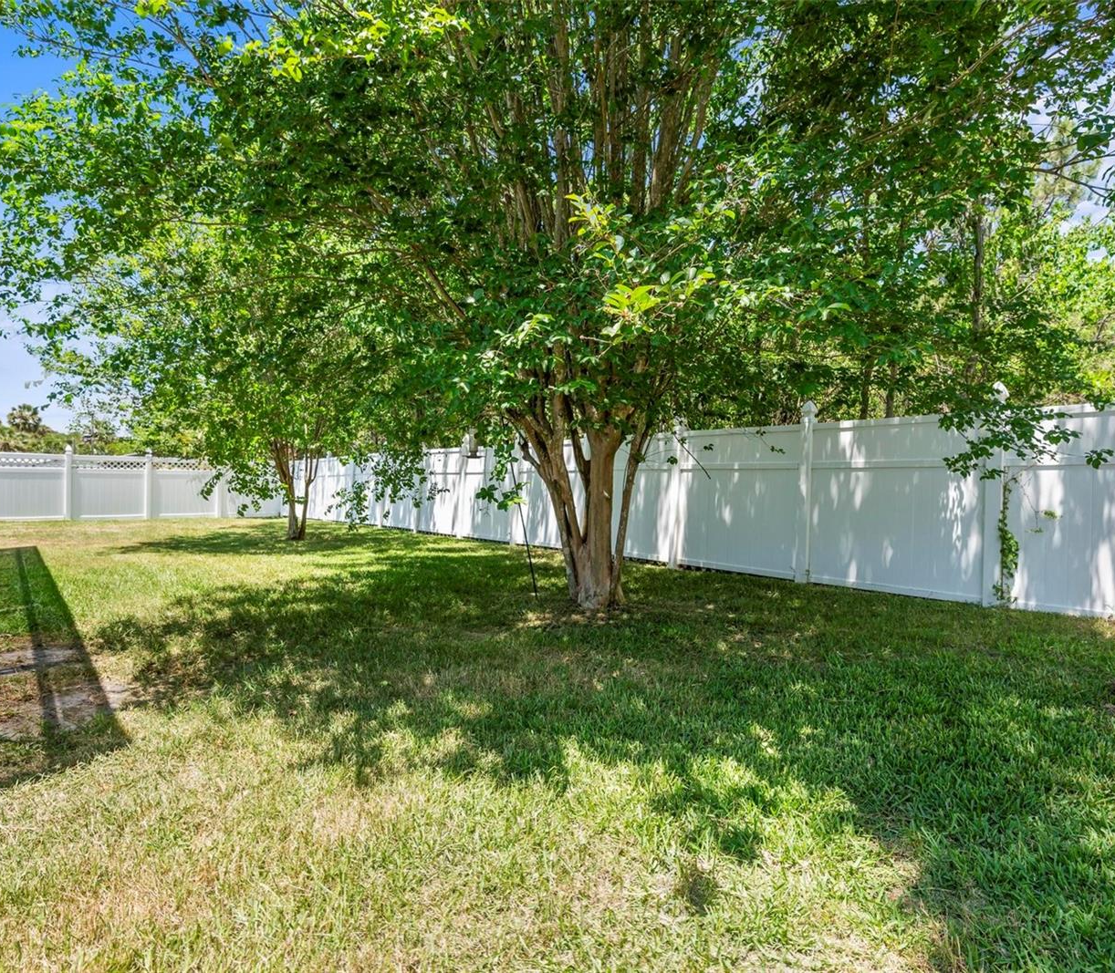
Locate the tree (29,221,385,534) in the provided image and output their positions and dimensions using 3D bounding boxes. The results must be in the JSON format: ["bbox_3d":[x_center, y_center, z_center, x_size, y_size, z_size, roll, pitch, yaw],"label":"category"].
[{"bbox_3d":[-6.650,-2.000,12.700,6.500,6.100,5.800,1,0,-27],"label":"tree"}]

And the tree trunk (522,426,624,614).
[{"bbox_3d":[0.165,0.280,5.900,0.920,1.700,0.720,1,0,0],"label":"tree trunk"}]

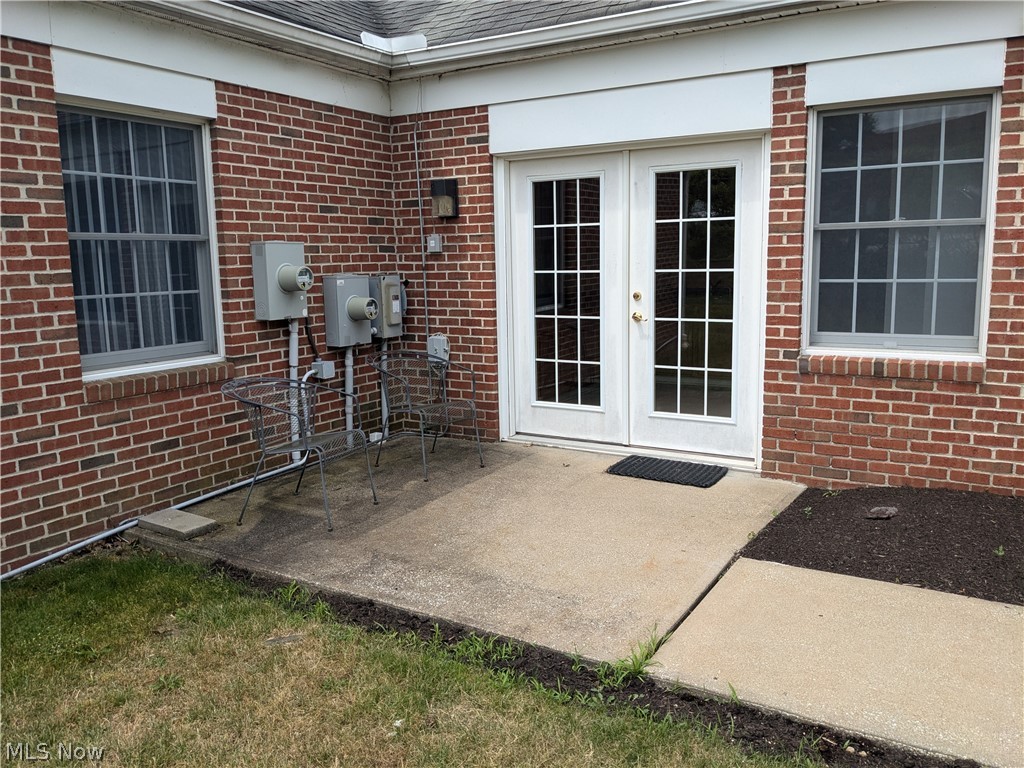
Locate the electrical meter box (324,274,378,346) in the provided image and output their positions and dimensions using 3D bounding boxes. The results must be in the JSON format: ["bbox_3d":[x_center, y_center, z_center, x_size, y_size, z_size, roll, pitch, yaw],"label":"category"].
[{"bbox_3d":[-1.088,-0.512,5.635,0.290,0.482,0.335,4,10,29],"label":"electrical meter box"}]

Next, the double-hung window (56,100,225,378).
[{"bbox_3d":[-2.040,-0.784,4.412,0.100,1.400,0.940,4,10,29],"label":"double-hung window"}]

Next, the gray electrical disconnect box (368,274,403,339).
[{"bbox_3d":[-0.966,-0.588,6.092,0.150,0.461,0.227,5,11,31],"label":"gray electrical disconnect box"}]

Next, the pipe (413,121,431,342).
[{"bbox_3d":[-0.674,-1.135,6.040,0.035,1.647,0.040,4,10,29],"label":"pipe"}]

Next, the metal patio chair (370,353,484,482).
[{"bbox_3d":[-0.594,0.185,5.462,0.570,0.760,0.640,-9,12,-42],"label":"metal patio chair"}]

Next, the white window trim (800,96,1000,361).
[{"bbox_3d":[2.199,-0.876,4.589,0.973,1.454,0.100,4,10,29],"label":"white window trim"}]

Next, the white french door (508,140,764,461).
[{"bbox_3d":[0.785,-0.561,5.481,1.787,2.025,0.090,4,10,29],"label":"white french door"}]

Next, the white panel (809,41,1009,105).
[{"bbox_3d":[2.095,-1.664,4.312,0.951,0.230,0.060,4,10,30],"label":"white panel"}]

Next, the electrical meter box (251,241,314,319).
[{"bbox_3d":[-1.404,-0.650,5.045,0.295,0.482,0.335,4,10,29],"label":"electrical meter box"}]

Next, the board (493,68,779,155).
[{"bbox_3d":[0.698,-1.739,5.196,1.923,0.337,0.050,4,10,29],"label":"board"}]

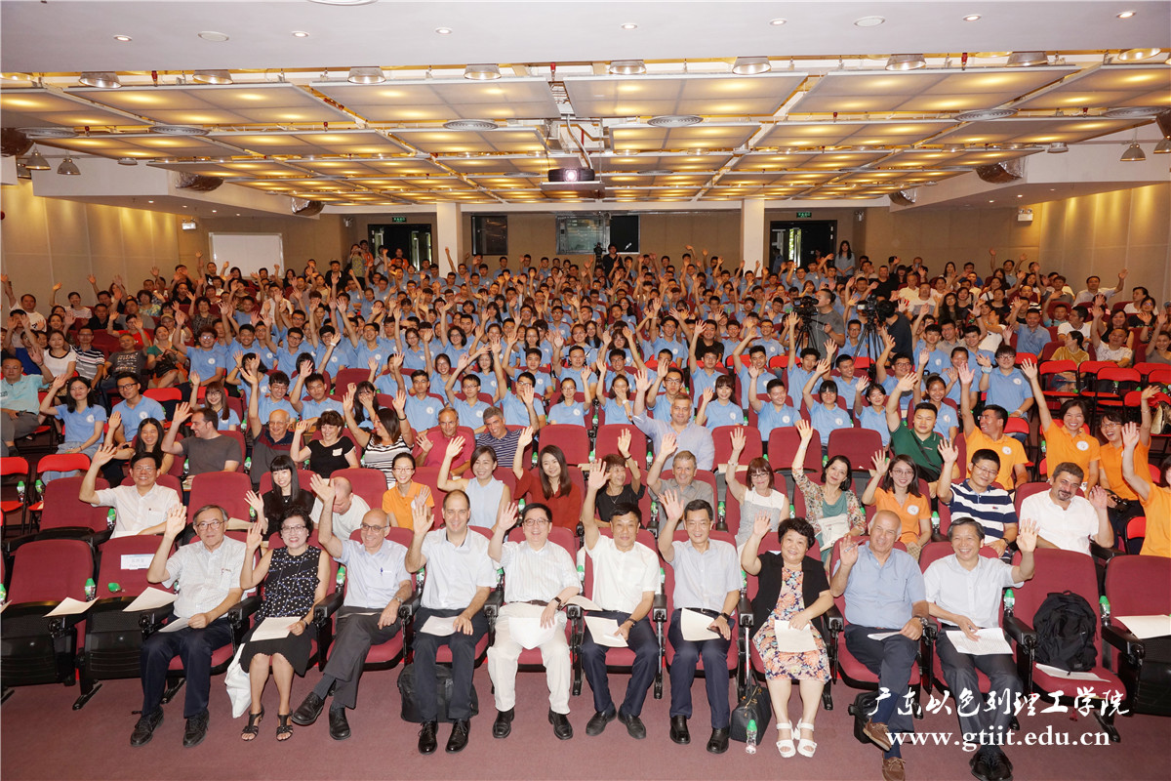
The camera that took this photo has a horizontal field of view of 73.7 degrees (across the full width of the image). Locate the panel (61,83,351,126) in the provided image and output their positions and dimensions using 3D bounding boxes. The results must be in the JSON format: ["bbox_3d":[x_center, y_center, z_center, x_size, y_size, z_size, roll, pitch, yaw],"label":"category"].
[{"bbox_3d":[-3.828,-3.009,8.235,2.234,0.060,1.696,0,8,3],"label":"panel"}]

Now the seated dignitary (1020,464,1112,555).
[{"bbox_3d":[3.320,1.136,5.408,0.600,1.200,0.740,2,9,19],"label":"seated dignitary"}]

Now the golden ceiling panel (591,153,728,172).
[{"bbox_3d":[1.204,-3.732,12.806,2.234,0.060,1.696,0,8,3],"label":"golden ceiling panel"}]

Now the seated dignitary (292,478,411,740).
[{"bbox_3d":[-1.443,1.305,4.986,0.630,1.450,0.800,-1,8,-3],"label":"seated dignitary"}]

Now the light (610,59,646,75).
[{"bbox_3d":[0.372,-2.875,6.810,0.320,0.170,0.320,0,8,3],"label":"light"}]

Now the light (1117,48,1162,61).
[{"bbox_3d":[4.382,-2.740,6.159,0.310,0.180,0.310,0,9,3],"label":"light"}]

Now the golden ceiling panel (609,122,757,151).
[{"bbox_3d":[1.276,-3.385,10.407,1.860,0.070,1.830,0,8,3],"label":"golden ceiling panel"}]

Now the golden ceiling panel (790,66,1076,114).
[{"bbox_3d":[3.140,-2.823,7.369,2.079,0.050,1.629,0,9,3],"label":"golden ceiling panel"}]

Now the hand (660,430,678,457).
[{"bbox_3d":[0.595,0.389,5.601,0.110,0.185,0.060,19,12,-2],"label":"hand"}]

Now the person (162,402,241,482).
[{"bbox_3d":[-3.431,0.775,6.764,0.680,1.280,0.850,-1,8,-2],"label":"person"}]

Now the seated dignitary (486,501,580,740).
[{"bbox_3d":[-0.310,1.339,4.887,0.580,1.260,0.870,0,8,0],"label":"seated dignitary"}]

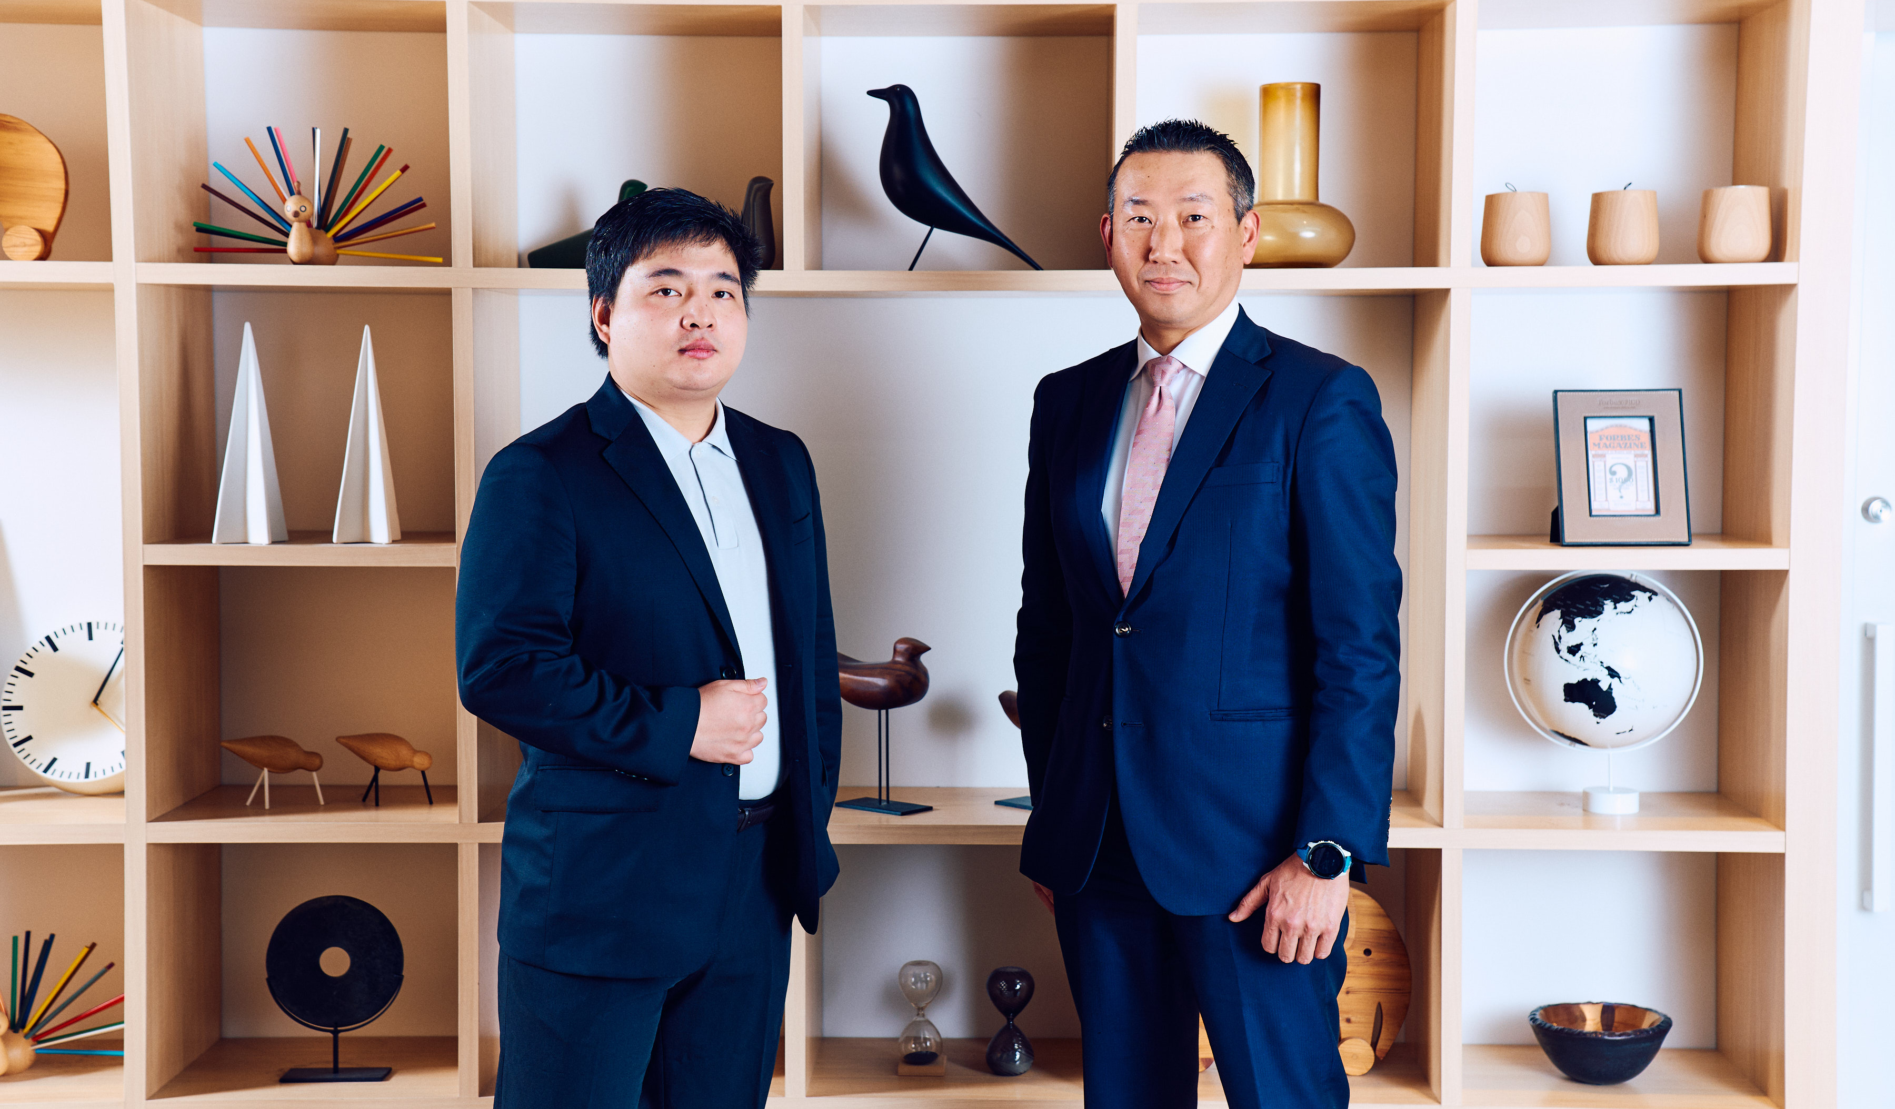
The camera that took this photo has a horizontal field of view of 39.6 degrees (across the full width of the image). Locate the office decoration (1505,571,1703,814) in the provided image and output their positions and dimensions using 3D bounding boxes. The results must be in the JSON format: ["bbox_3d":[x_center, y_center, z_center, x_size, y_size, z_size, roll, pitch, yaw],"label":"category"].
[{"bbox_3d":[0.986,0.205,3.955,0.287,0.360,0.265,0,4,1],"label":"office decoration"}]

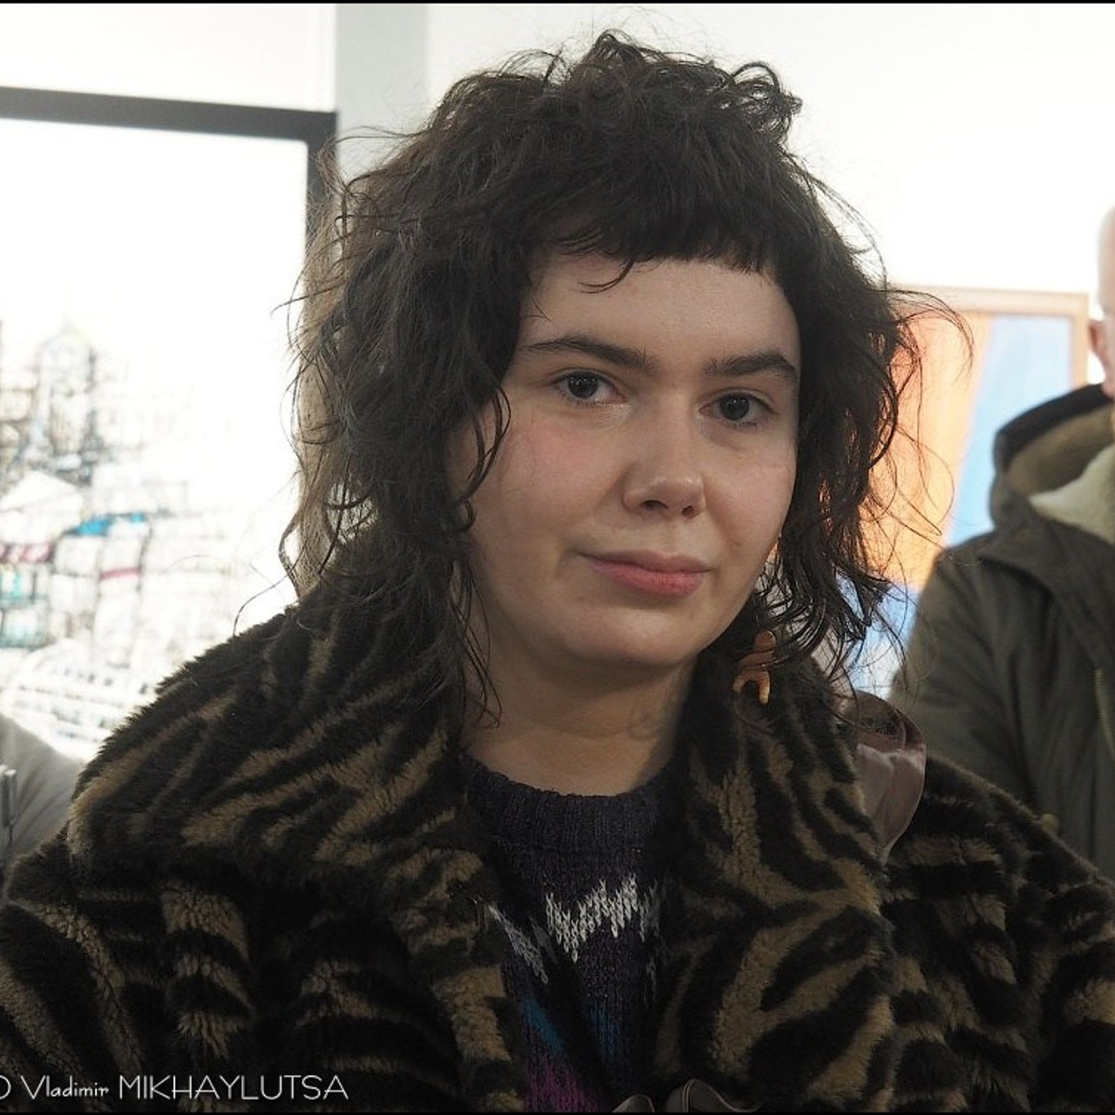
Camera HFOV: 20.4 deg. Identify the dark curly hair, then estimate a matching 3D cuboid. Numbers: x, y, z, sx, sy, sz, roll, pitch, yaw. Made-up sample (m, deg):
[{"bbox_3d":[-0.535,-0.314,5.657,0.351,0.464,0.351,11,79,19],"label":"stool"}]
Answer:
[{"bbox_3d":[0.021,-0.073,1.255,0.255,0.280,0.240,5,0,-20],"label":"dark curly hair"}]

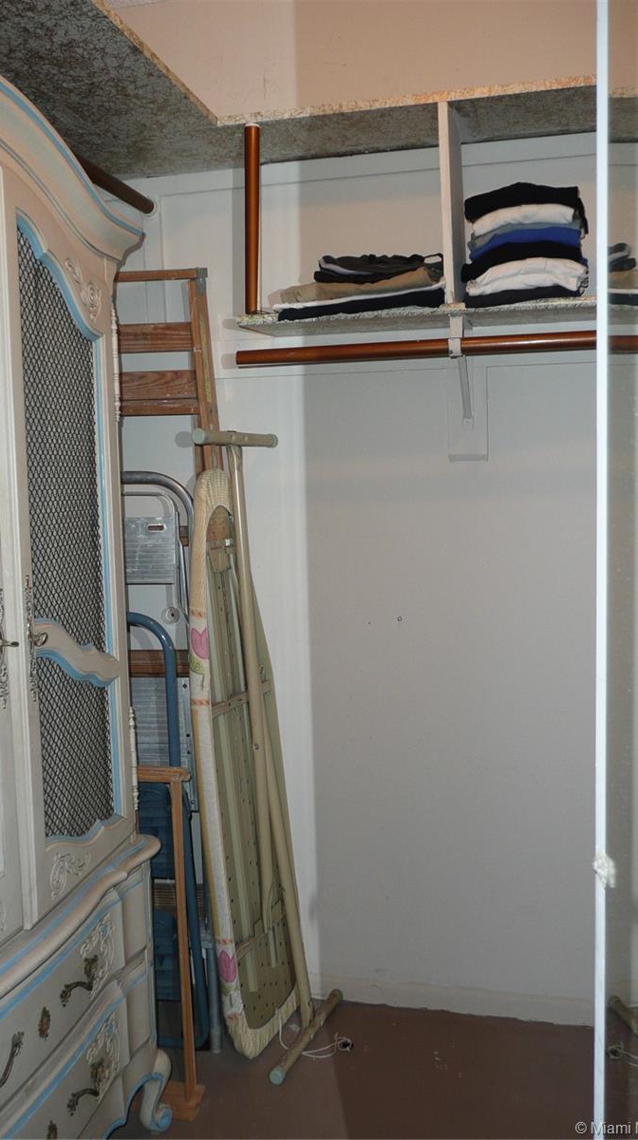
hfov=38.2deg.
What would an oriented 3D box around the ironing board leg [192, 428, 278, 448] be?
[{"bbox_3d":[-0.189,-0.302,2.135,0.030,0.030,0.287,1,5,30],"label":"ironing board leg"}]

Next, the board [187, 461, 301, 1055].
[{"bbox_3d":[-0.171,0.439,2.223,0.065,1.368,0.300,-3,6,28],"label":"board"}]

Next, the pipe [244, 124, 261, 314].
[{"bbox_3d":[-0.147,-0.772,2.039,0.033,0.402,0.033,2,7,13],"label":"pipe"}]

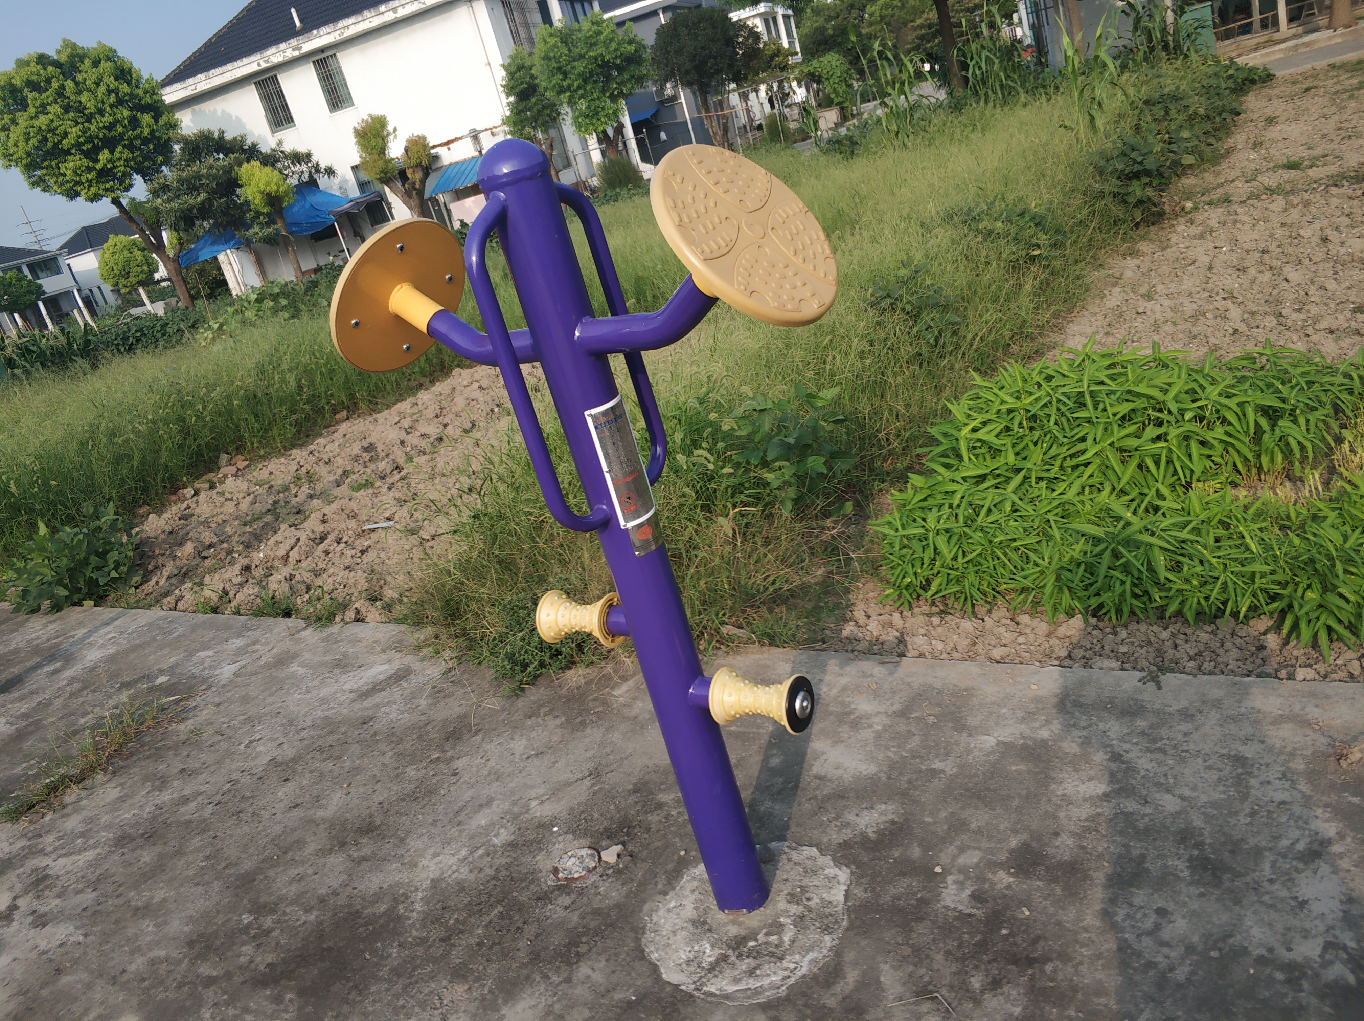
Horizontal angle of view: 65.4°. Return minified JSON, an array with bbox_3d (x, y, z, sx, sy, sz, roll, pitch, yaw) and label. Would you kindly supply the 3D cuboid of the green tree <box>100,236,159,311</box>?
[{"bbox_3d":[-17.133,-7.377,33.580,1.850,2.700,1.850,-24,20,-21],"label":"green tree"}]

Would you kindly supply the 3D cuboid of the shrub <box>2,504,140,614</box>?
[{"bbox_3d":[-3.567,0.261,6.122,0.720,0.480,0.650,-27,22,-28],"label":"shrub"}]

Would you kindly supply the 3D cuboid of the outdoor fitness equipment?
[{"bbox_3d":[-0.086,0.111,2.108,1.090,1.650,0.350,0,25,40],"label":"outdoor fitness equipment"}]

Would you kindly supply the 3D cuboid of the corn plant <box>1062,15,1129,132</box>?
[{"bbox_3d":[4.628,-4.941,12.159,0.750,1.500,0.700,-8,21,23],"label":"corn plant"}]

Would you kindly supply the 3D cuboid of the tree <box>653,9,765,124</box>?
[{"bbox_3d":[0.955,-12.675,31.344,3.050,4.050,3.000,-14,19,7],"label":"tree"}]

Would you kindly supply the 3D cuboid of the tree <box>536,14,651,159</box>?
[{"bbox_3d":[-2.142,-10.567,27.322,2.950,4.200,2.900,-16,19,2],"label":"tree"}]

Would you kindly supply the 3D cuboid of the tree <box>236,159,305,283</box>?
[{"bbox_3d":[-9.272,-6.579,24.529,1.350,3.000,1.350,-21,20,-14],"label":"tree"}]

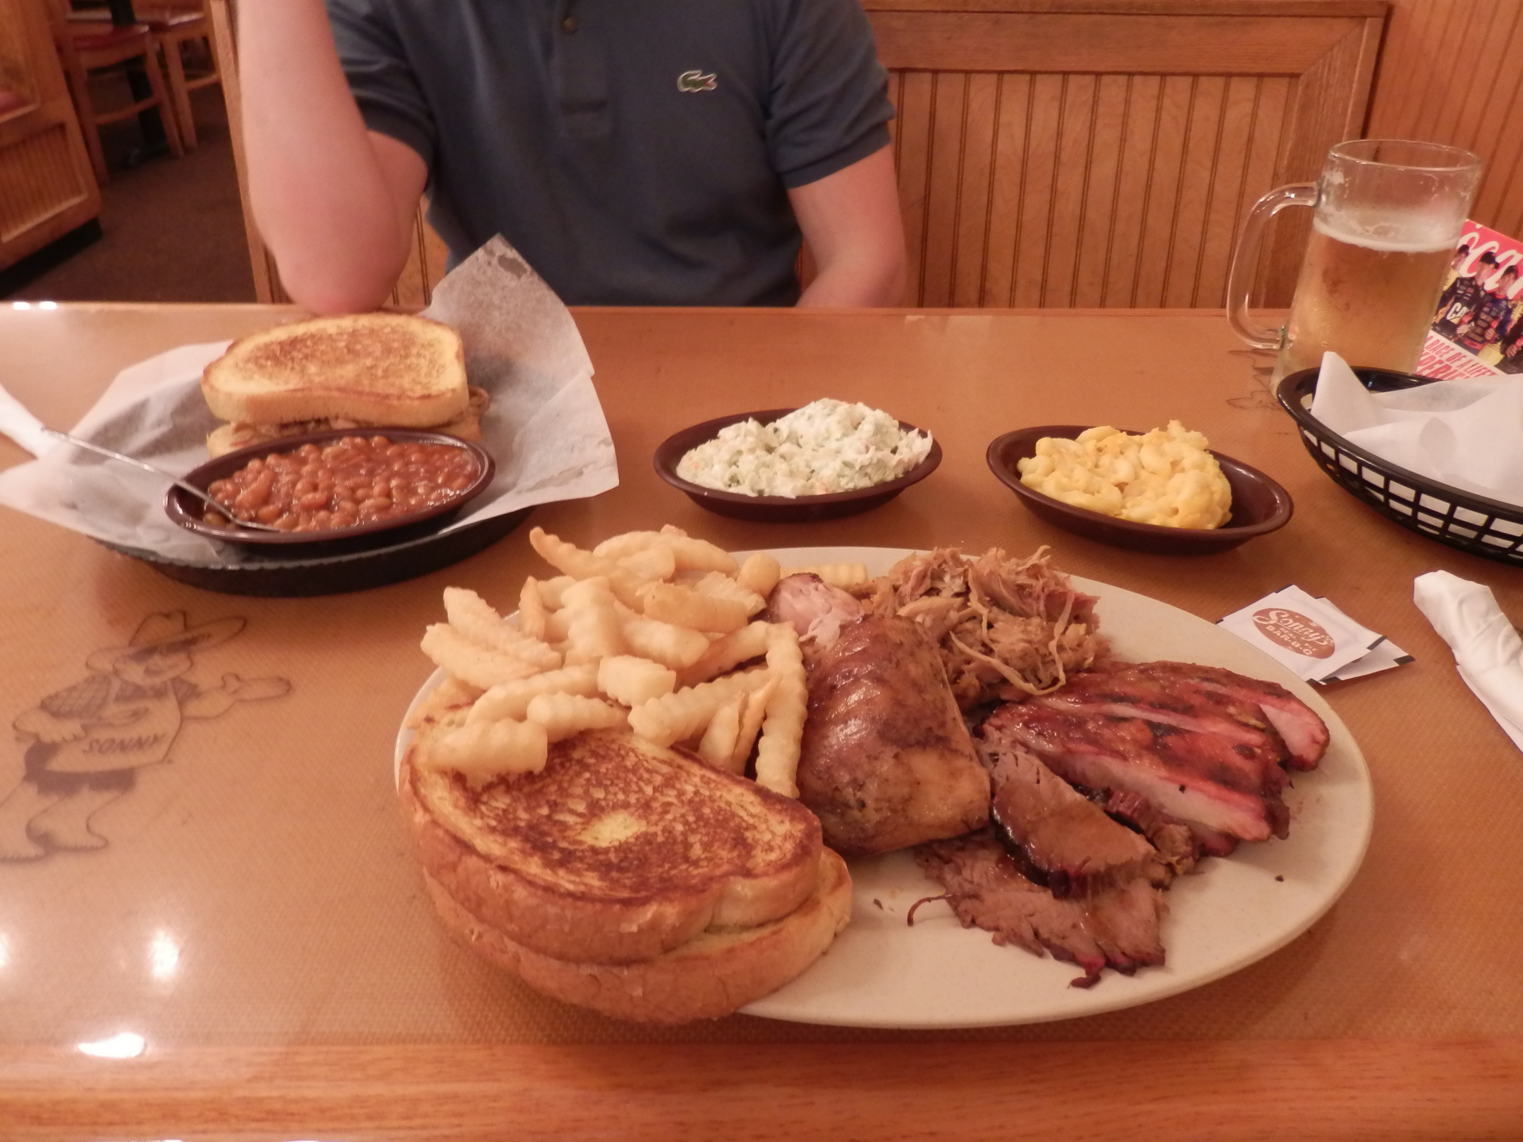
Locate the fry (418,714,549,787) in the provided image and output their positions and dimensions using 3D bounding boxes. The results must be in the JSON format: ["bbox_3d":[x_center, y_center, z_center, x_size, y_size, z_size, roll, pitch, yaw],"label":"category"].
[{"bbox_3d":[-0.091,0.059,0.362,0.040,0.013,0.015,-3,33,0],"label":"fry"}]

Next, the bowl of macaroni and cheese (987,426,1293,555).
[{"bbox_3d":[0.198,-0.039,0.591,0.159,0.027,0.111,15,37,21],"label":"bowl of macaroni and cheese"}]

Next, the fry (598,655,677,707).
[{"bbox_3d":[-0.044,0.038,0.383,0.023,0.013,0.015,10,35,18],"label":"fry"}]

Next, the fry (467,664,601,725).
[{"bbox_3d":[-0.082,0.045,0.406,0.049,0.011,0.011,-15,36,-23],"label":"fry"}]

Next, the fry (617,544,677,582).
[{"bbox_3d":[-0.050,-0.003,0.474,0.025,0.012,0.013,-1,33,-2],"label":"fry"}]

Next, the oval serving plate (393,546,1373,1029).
[{"bbox_3d":[0.044,0.070,0.427,0.362,0.027,0.255,1,34,1],"label":"oval serving plate"}]

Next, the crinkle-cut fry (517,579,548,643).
[{"bbox_3d":[-0.097,0.016,0.466,0.009,0.010,0.033,-6,47,-10],"label":"crinkle-cut fry"}]

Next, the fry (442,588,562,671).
[{"bbox_3d":[-0.105,0.023,0.444,0.054,0.011,0.014,27,40,20],"label":"fry"}]

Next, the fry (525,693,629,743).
[{"bbox_3d":[-0.061,0.049,0.371,0.032,0.013,0.014,1,32,-23],"label":"fry"}]

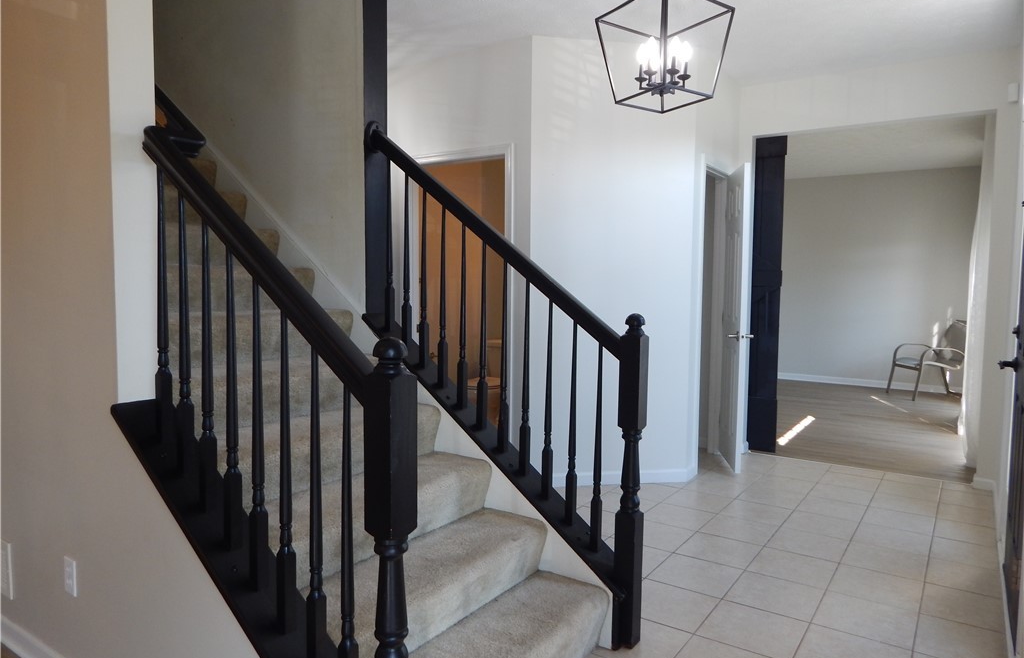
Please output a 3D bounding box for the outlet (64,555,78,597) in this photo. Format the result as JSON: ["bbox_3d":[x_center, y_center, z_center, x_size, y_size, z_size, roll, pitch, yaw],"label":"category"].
[{"bbox_3d":[-1.292,0.724,1.902,0.073,0.113,0.010,3,4,35],"label":"outlet"}]

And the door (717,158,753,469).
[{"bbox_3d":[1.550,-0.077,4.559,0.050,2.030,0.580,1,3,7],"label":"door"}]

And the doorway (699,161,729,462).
[{"bbox_3d":[1.391,-0.068,4.558,0.120,2.040,0.670,3,4,35],"label":"doorway"}]

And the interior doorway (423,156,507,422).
[{"bbox_3d":[-0.310,-0.062,4.312,0.740,2.040,0.120,3,4,35],"label":"interior doorway"}]

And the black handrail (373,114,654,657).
[{"bbox_3d":[-0.092,0.086,2.551,1.310,1.950,0.110,3,4,35],"label":"black handrail"}]

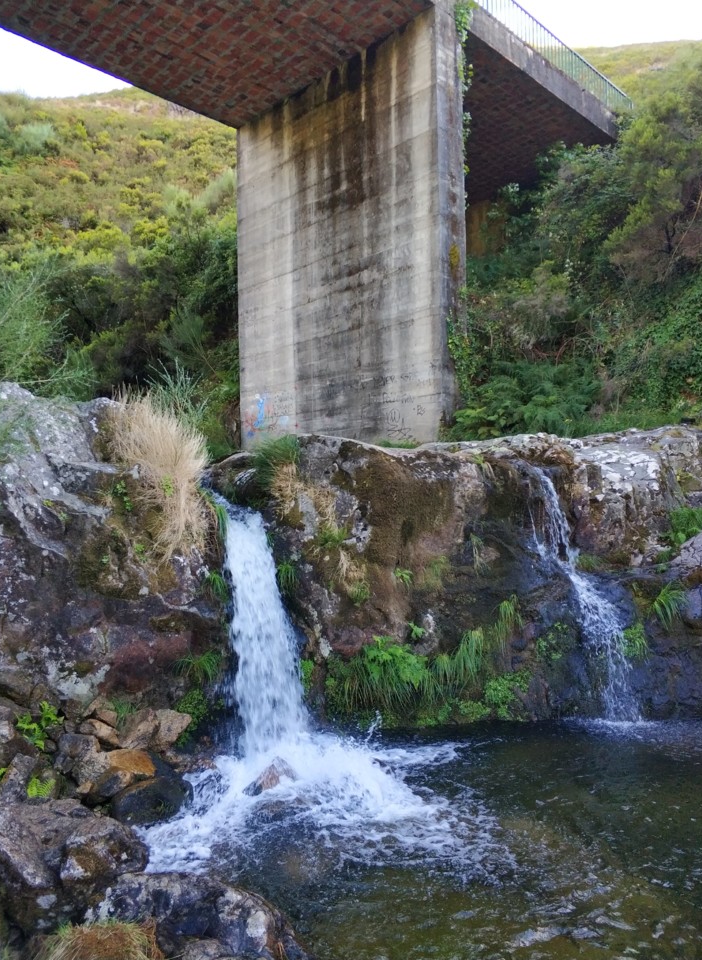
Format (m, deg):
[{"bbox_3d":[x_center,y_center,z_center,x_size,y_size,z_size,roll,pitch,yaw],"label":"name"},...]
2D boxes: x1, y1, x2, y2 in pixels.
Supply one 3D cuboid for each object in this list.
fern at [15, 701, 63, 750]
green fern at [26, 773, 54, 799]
[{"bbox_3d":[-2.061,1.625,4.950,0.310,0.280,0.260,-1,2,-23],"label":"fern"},{"bbox_3d":[-1.862,1.844,4.500,0.180,0.120,0.150,-1,2,-23],"label":"green fern"}]

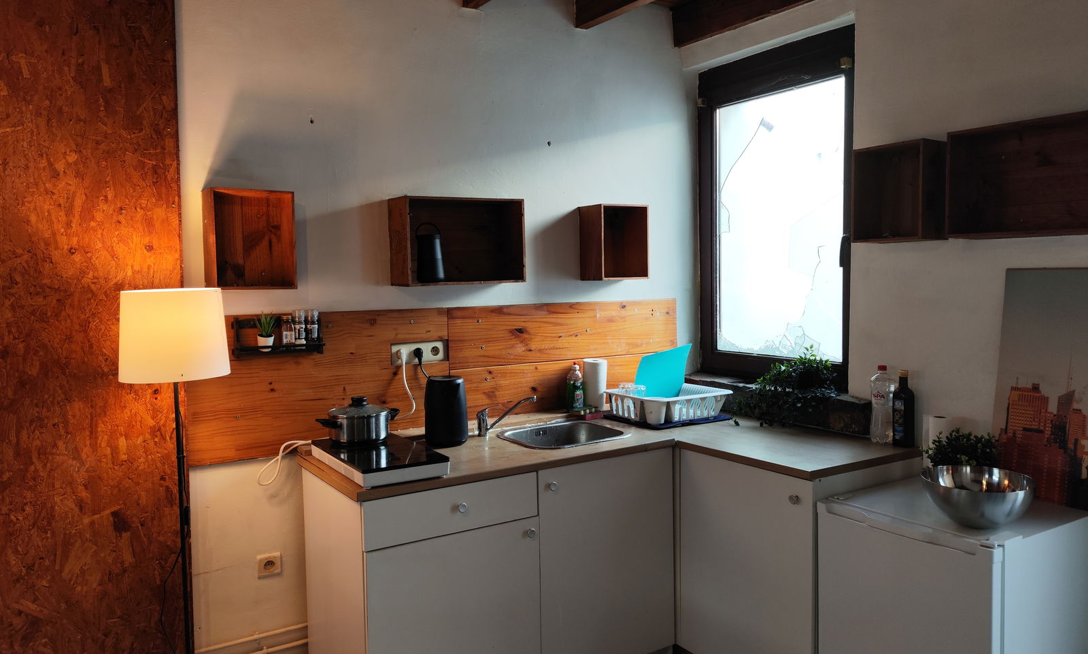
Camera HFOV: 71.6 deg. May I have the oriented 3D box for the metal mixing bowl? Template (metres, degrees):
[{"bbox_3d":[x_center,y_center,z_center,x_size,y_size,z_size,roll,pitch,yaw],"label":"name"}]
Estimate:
[{"bbox_3d":[1.196,0.480,2.087,0.280,0.130,0.280,-1,3,0],"label":"metal mixing bowl"}]

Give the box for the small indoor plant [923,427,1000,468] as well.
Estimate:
[{"bbox_3d":[1.311,0.426,2.368,0.210,0.205,0.210,-3,4,-33],"label":"small indoor plant"}]

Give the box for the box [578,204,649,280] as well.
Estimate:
[{"bbox_3d":[0.319,-0.377,3.449,0.259,0.330,0.180,-3,4,-33],"label":"box"}]

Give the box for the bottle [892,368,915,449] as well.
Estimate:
[{"bbox_3d":[1.275,0.285,2.677,0.057,0.268,0.057,-2,3,-23],"label":"bottle"}]

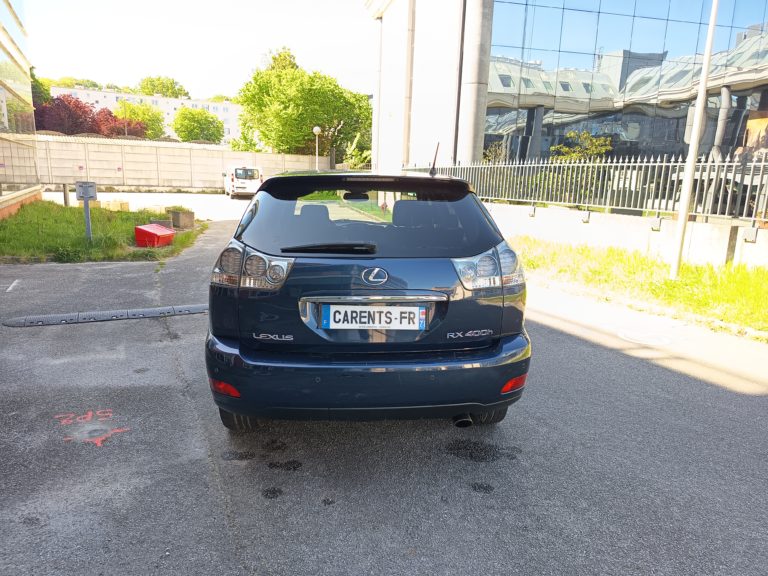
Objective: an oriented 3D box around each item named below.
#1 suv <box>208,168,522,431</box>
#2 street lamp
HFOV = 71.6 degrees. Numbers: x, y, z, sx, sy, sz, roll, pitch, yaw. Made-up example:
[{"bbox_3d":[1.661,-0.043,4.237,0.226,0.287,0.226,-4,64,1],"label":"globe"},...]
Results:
[{"bbox_3d":[-0.222,-0.178,4.735,1.845,1.690,4.755,1,12,-5],"label":"suv"},{"bbox_3d":[-3.574,-6.411,28.285,0.430,4.167,0.430,2,12,0],"label":"street lamp"}]

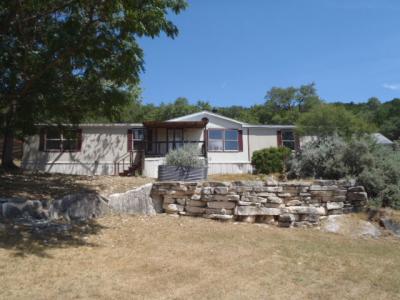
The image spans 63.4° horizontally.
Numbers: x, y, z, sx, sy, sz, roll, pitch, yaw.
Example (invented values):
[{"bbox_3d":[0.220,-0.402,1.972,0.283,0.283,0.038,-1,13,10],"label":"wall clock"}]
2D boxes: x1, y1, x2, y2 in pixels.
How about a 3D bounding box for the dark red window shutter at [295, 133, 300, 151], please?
[{"bbox_3d":[6.209,-0.529,20.600,0.300,1.330,0.050,0,-4,-5],"label":"dark red window shutter"}]

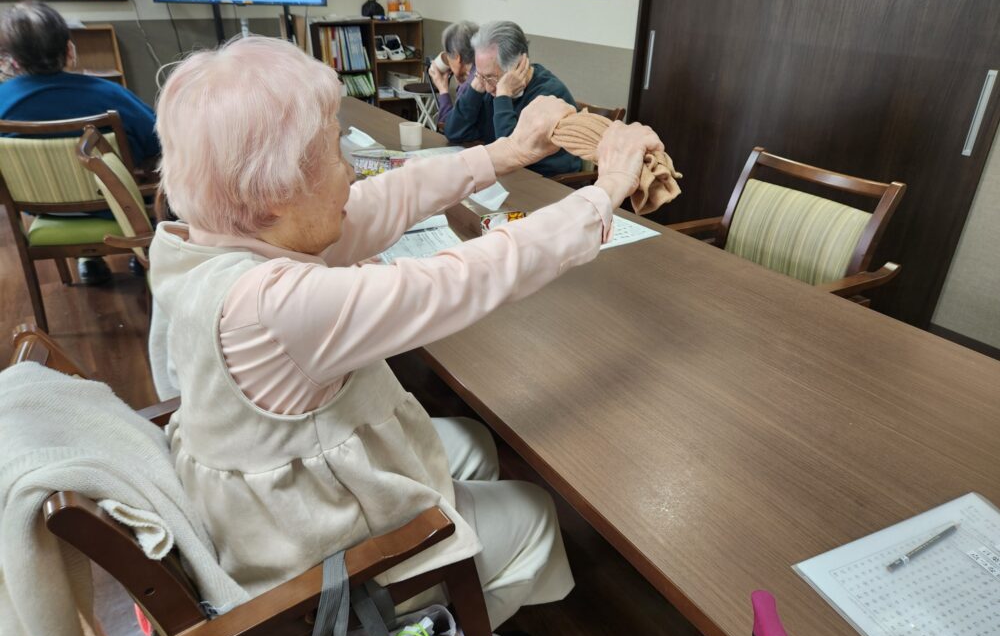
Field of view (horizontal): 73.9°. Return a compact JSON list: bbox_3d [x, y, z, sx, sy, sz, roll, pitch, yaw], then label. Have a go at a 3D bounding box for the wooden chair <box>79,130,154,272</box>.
[{"bbox_3d":[-1.079,-0.250,2.401,0.560,0.830,0.570,-12,30,-23],"label":"wooden chair"}]

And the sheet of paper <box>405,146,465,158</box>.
[{"bbox_3d":[-0.233,-0.614,2.507,0.297,0.005,0.210,-16,32,-29],"label":"sheet of paper"}]

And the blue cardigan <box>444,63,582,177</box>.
[{"bbox_3d":[0.065,-0.748,2.646,0.500,0.540,0.520,22,34,34],"label":"blue cardigan"}]

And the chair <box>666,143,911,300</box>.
[{"bbox_3d":[0.715,-0.015,2.017,0.560,0.830,0.580,-16,32,-29],"label":"chair"}]

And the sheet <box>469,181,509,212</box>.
[{"bbox_3d":[-0.019,-0.366,1.992,0.170,0.050,0.170,5,28,7],"label":"sheet"}]

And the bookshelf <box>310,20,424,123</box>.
[{"bbox_3d":[-1.138,-2.028,5.698,0.970,0.900,0.300,-16,32,-29],"label":"bookshelf"}]

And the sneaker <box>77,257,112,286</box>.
[{"bbox_3d":[-1.929,-0.257,3.167,0.100,0.100,0.260,-22,35,-36],"label":"sneaker"}]

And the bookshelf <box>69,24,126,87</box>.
[{"bbox_3d":[-2.850,-1.549,4.675,0.420,0.890,0.290,-16,32,-29],"label":"bookshelf"}]

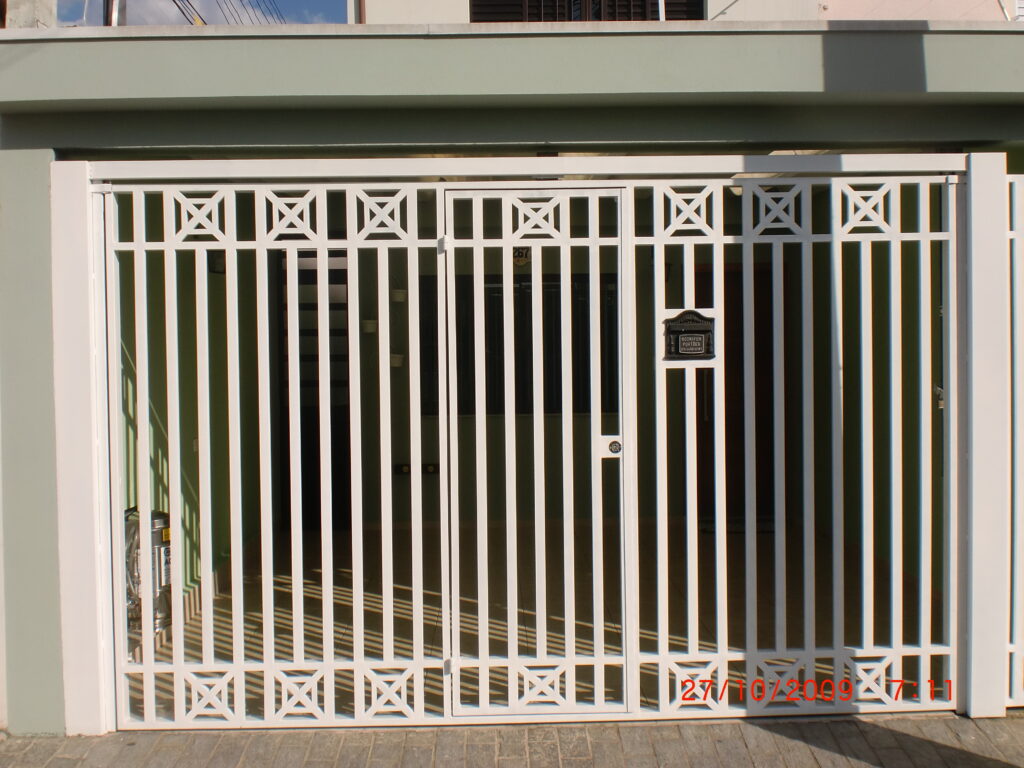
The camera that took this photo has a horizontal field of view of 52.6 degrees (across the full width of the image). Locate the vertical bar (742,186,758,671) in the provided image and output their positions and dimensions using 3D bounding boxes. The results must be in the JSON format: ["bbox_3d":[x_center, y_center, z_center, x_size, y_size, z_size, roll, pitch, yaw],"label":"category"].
[{"bbox_3d":[0.988,0.230,4.318,0.041,2.103,0.027,-1,1,-2],"label":"vertical bar"}]

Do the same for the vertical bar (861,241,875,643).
[{"bbox_3d":[1.481,0.256,4.332,0.041,1.713,0.027,-1,1,-2],"label":"vertical bar"}]

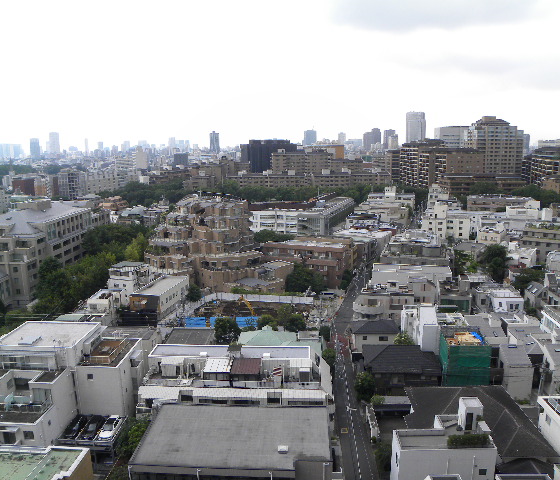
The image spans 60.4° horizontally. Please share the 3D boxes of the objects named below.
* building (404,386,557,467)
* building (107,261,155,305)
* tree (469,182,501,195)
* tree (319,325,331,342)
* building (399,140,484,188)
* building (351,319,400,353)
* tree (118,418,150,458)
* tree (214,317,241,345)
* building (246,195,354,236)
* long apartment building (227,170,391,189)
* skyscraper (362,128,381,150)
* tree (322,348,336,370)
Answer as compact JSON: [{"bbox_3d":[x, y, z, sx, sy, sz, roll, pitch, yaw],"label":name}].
[{"bbox_3d":[24.700,25.612,63.129,14.600,6.300,16.600,0,11,2],"label":"building"},{"bbox_3d":[-39.300,11.269,127.289,7.000,11.300,9.000,3,11,16],"label":"building"},{"bbox_3d":[170.000,-41.085,399.292,23.000,13.000,16.000,0,11,2],"label":"tree"},{"bbox_3d":[9.642,19.923,102.945,2.300,3.600,2.300,0,11,0],"label":"tree"},{"bbox_3d":[114.975,-47.796,348.783,24.000,46.000,82.000,-1,11,-3],"label":"building"},{"bbox_3d":[18.600,19.175,95.700,9.100,6.900,7.600,1,11,3],"label":"building"},{"bbox_3d":[-20.200,27.114,66.736,3.800,4.600,4.200,0,11,0],"label":"tree"},{"bbox_3d":[-10.500,19.045,97.202,5.200,6.600,5.200,0,11,2],"label":"tree"},{"bbox_3d":[12.128,-11.607,239.840,34.000,14.500,62.000,4,11,20],"label":"building"},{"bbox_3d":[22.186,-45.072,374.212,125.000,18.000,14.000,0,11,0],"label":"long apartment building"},{"bbox_3d":[277.512,-283.253,1453.282,46.000,105.500,36.000,3,11,15],"label":"skyscraper"},{"bbox_3d":[9.074,22.135,90.257,2.600,4.100,2.600,0,11,0],"label":"tree"}]

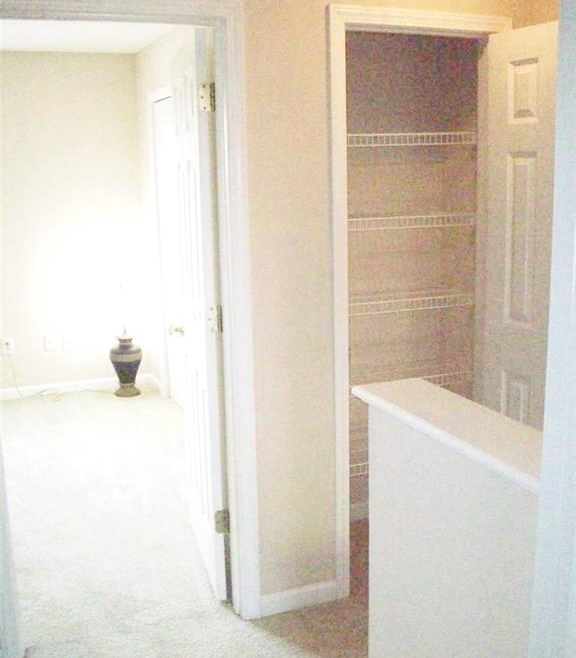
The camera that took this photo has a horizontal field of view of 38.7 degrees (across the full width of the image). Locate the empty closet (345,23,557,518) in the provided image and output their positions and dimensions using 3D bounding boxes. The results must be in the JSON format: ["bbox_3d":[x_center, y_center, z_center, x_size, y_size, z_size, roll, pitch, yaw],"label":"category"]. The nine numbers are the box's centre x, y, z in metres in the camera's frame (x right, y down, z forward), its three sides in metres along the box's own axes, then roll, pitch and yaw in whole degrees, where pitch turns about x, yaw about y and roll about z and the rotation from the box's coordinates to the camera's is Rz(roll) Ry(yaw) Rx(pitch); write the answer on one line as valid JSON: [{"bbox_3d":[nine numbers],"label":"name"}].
[{"bbox_3d":[0.440,-0.081,3.317,0.730,2.050,0.620,-5,11,-20],"label":"empty closet"}]

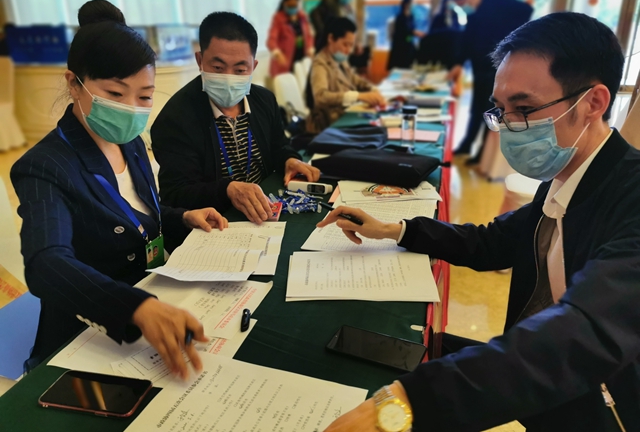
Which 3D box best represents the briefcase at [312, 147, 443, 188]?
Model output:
[{"bbox_3d":[0.202,-0.187,1.768,0.380,0.058,0.260,10,25,28],"label":"briefcase"}]

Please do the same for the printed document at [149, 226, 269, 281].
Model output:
[{"bbox_3d":[-0.242,0.084,1.162,0.220,0.042,0.300,-1,22,2],"label":"printed document"}]

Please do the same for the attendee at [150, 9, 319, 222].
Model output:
[{"bbox_3d":[-0.285,0.015,1.662,0.560,1.290,0.600,-21,28,-38],"label":"attendee"}]

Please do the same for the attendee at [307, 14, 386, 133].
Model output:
[{"bbox_3d":[0.116,-0.507,2.957,0.580,1.260,0.500,10,25,28],"label":"attendee"}]

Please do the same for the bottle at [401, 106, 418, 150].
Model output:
[{"bbox_3d":[0.371,-0.384,2.081,0.060,0.175,0.060,-2,22,0],"label":"bottle"}]

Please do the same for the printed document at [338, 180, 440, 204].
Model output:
[{"bbox_3d":[0.212,-0.086,1.576,0.292,0.012,0.205,0,22,5],"label":"printed document"}]

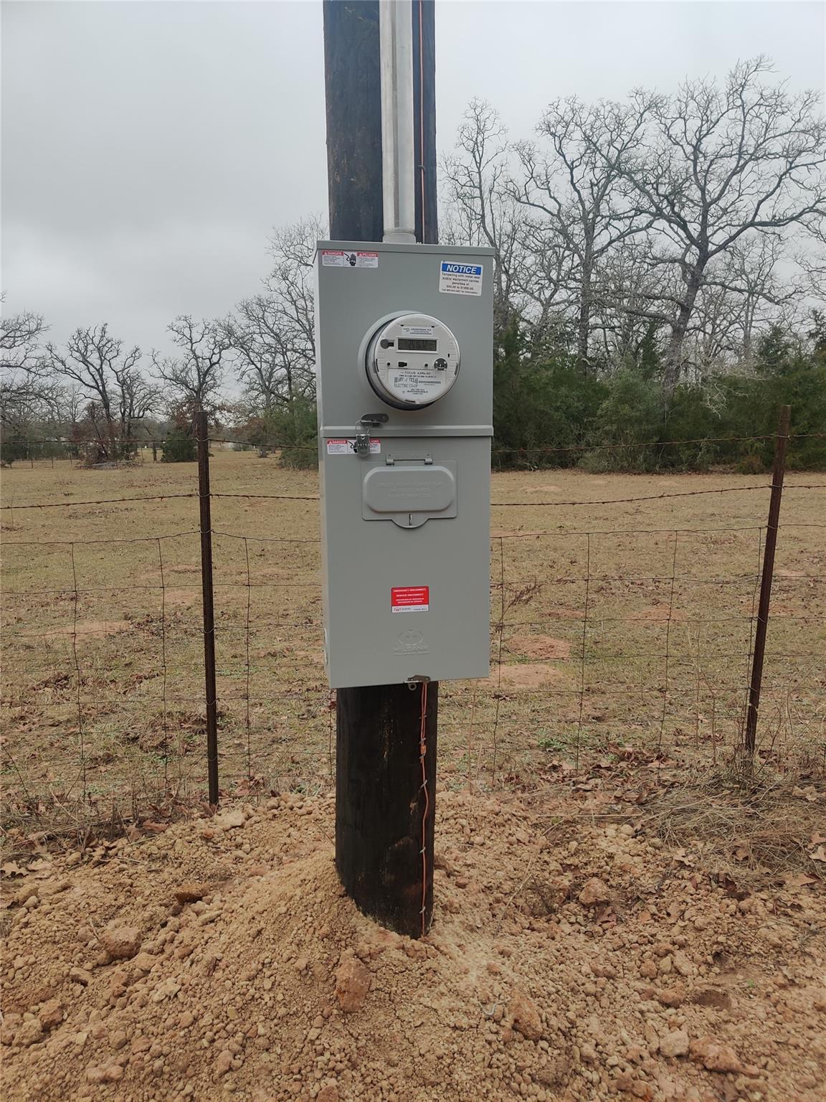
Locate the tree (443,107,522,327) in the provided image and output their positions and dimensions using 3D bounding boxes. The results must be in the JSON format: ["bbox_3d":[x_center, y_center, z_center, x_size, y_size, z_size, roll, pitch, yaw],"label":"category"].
[{"bbox_3d":[2.886,-11.275,36.711,3.751,14.822,3.938,0,10,0],"label":"tree"}]

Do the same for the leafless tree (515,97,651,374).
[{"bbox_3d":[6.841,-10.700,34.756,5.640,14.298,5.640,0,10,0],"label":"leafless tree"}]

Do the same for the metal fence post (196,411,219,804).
[{"bbox_3d":[-0.726,0.231,3.050,0.036,1.433,0.036,0,10,-3],"label":"metal fence post"}]

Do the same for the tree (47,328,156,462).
[{"bbox_3d":[-20.142,-10.122,55.247,6.806,8.653,6.466,0,10,0],"label":"tree"}]

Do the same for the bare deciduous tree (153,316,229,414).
[{"bbox_3d":[-14.721,-10.844,57.188,5.212,9.341,5.212,0,10,0],"label":"bare deciduous tree"}]

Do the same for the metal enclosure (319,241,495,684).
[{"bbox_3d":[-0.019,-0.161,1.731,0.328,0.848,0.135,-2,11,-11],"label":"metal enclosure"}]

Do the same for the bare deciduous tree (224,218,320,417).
[{"bbox_3d":[-7.388,-12.021,48.845,6.507,13.276,6.507,0,10,0],"label":"bare deciduous tree"}]

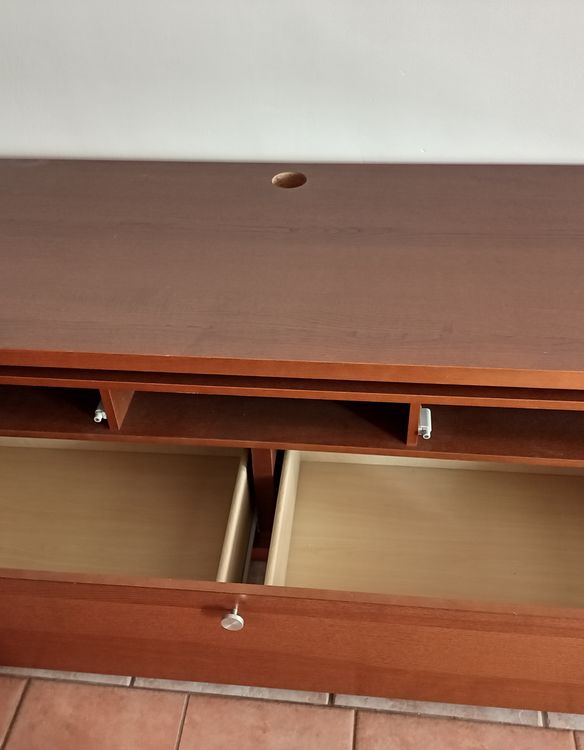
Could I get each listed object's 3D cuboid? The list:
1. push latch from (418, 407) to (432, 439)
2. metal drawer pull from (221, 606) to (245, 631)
[{"bbox_3d":[0.208,0.077,1.225,0.020,0.018,0.062,2,41,6],"label":"push latch"},{"bbox_3d":[-0.079,0.319,1.046,0.030,0.030,0.031,2,41,6],"label":"metal drawer pull"}]

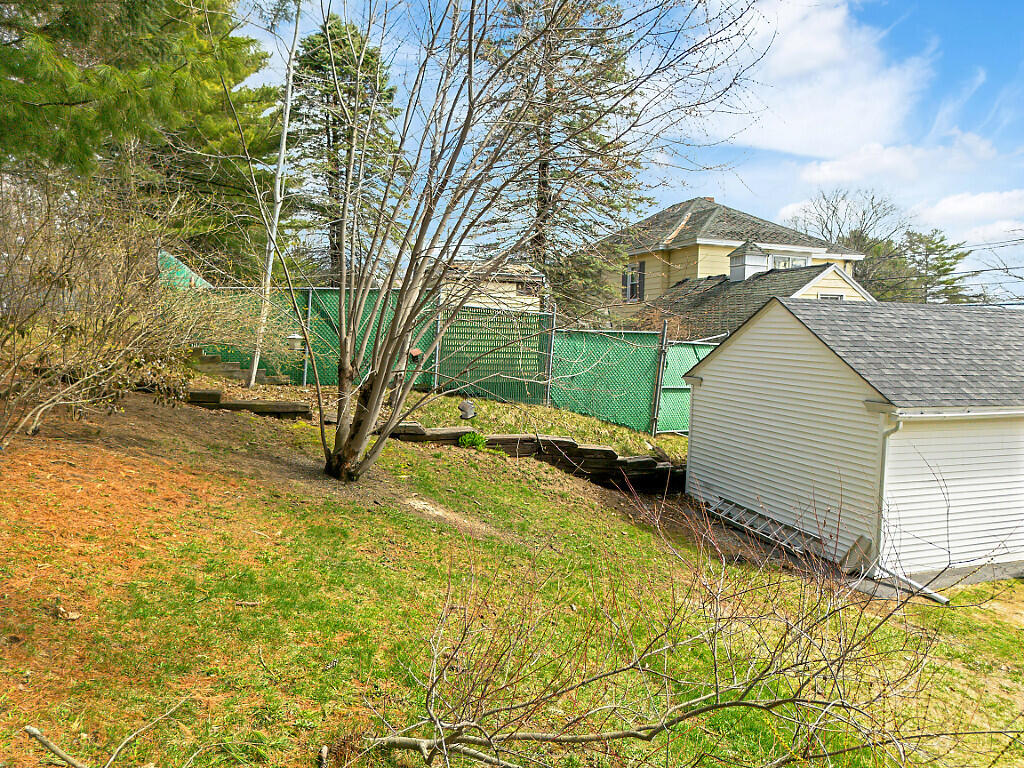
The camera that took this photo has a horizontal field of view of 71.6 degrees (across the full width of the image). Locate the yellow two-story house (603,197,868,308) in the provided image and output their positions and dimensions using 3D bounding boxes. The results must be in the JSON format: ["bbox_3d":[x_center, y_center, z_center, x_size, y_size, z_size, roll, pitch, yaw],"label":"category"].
[{"bbox_3d":[7.821,-3.537,29.961,8.854,8.622,11.515,0,5,-18],"label":"yellow two-story house"}]

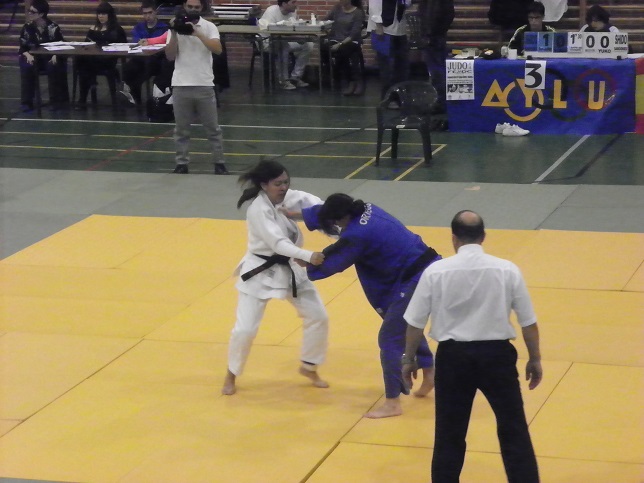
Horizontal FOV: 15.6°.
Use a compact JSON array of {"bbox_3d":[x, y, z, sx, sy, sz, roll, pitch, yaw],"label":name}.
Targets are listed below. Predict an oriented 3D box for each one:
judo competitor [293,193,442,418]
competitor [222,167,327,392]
[{"bbox_3d":[0.278,0.379,14.330,0.900,1.310,0.620,3,12,17],"label":"judo competitor"},{"bbox_3d":[-0.290,0.219,14.640,0.640,1.460,0.620,8,15,37],"label":"competitor"}]

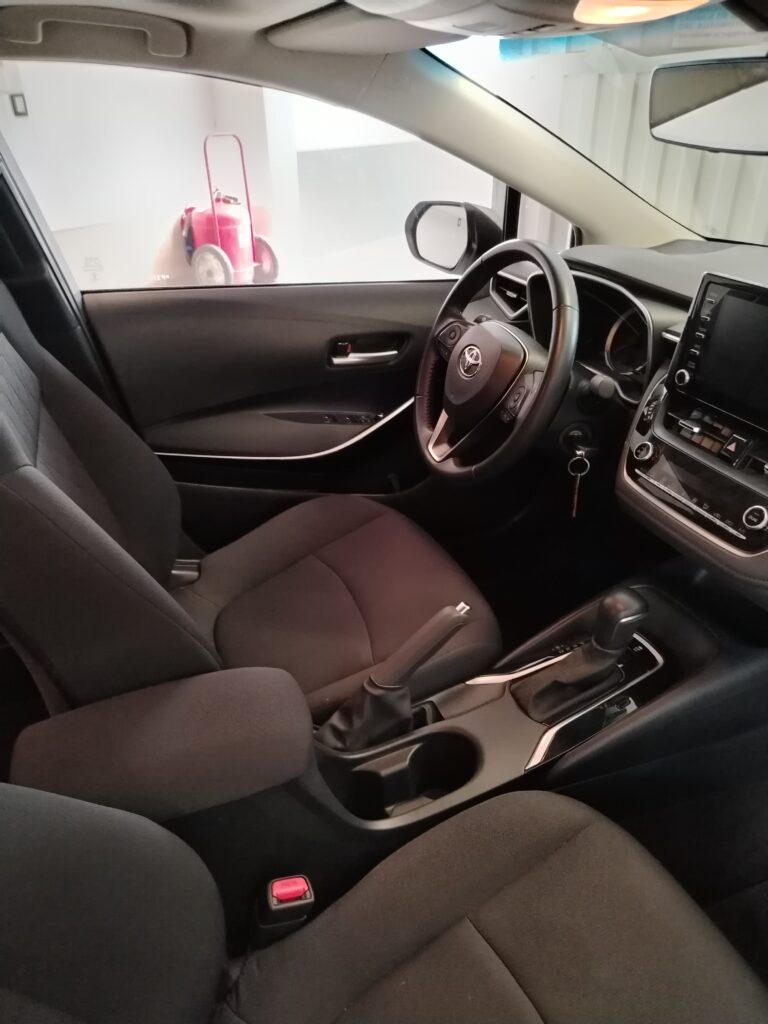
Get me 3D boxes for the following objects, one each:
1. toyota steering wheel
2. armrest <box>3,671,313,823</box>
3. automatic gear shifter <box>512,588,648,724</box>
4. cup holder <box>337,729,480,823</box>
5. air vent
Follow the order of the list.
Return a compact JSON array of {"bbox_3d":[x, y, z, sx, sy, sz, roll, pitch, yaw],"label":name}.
[{"bbox_3d":[0.179,-0.221,1.089,0.105,0.370,0.370,11,20,-27],"label":"toyota steering wheel"},{"bbox_3d":[-0.224,0.244,0.743,0.288,0.073,0.142,-13,29,-15],"label":"armrest"},{"bbox_3d":[0.250,0.166,0.892,0.150,0.150,0.090,-9,28,-17],"label":"automatic gear shifter"},{"bbox_3d":[0.034,0.336,0.850,0.180,0.080,0.100,-15,30,-14],"label":"cup holder"},{"bbox_3d":[0.242,-0.395,1.301,0.050,0.090,0.150,-9,28,-17],"label":"air vent"}]

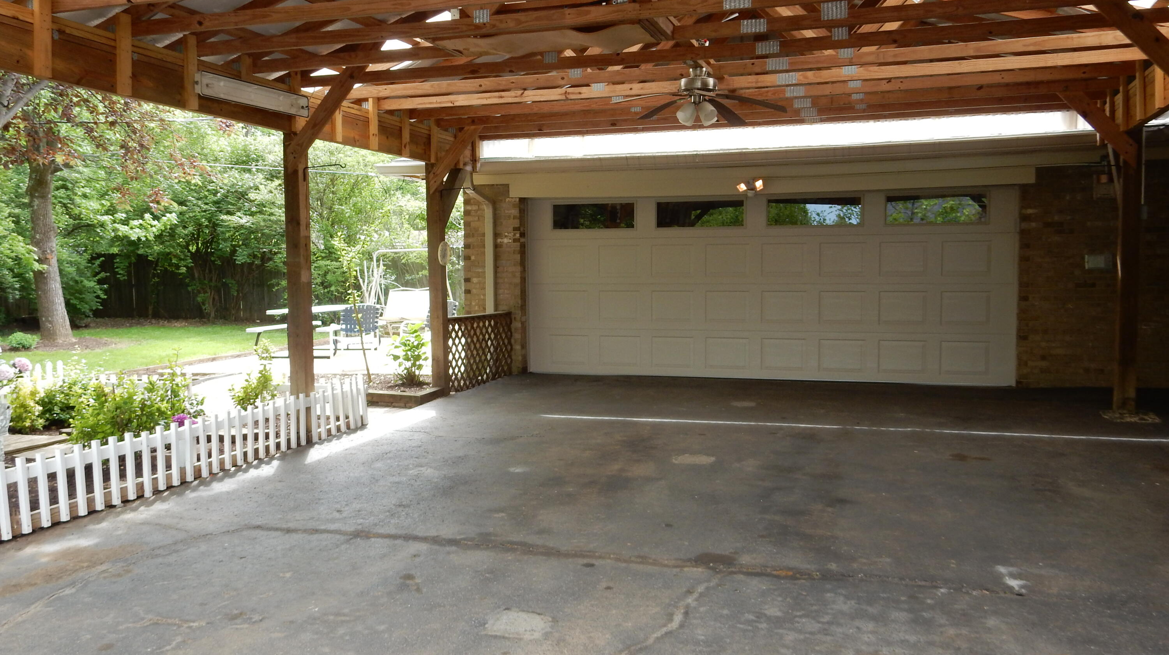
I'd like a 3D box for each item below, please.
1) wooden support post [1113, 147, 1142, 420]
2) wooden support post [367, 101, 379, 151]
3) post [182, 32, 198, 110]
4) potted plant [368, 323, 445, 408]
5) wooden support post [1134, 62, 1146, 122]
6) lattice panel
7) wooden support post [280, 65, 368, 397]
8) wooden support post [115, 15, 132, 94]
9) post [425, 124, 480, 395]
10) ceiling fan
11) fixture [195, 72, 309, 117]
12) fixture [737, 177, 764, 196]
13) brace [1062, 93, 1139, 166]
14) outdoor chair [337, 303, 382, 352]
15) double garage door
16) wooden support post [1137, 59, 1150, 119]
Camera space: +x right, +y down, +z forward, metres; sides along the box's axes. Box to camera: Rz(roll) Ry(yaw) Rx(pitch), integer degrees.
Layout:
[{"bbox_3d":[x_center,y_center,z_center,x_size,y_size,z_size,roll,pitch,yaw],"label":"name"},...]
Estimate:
[{"bbox_3d":[4.659,-0.454,8.665,0.140,2.370,0.140,1,4,17],"label":"wooden support post"},{"bbox_3d":[-1.853,-1.808,8.944,0.040,0.470,0.089,1,4,17],"label":"wooden support post"},{"bbox_3d":[-2.563,-1.659,6.616,0.040,0.470,0.089,1,4,17],"label":"post"},{"bbox_3d":[-1.917,0.345,10.196,0.850,0.780,1.150,1,4,17],"label":"potted plant"},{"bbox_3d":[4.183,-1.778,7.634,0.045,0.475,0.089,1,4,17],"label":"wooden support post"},{"bbox_3d":[-1.143,0.245,11.341,0.050,0.740,1.780,1,4,17],"label":"lattice panel"},{"bbox_3d":[-1.949,-0.562,7.848,0.750,2.830,0.180,1,4,17],"label":"wooden support post"},{"bbox_3d":[-2.741,-1.621,6.034,0.040,0.470,0.089,1,4,17],"label":"wooden support post"},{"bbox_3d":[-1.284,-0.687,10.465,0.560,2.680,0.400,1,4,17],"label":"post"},{"bbox_3d":[0.793,-1.616,7.062,1.280,0.420,1.280,1,4,17],"label":"ceiling fan"},{"bbox_3d":[-2.334,-1.630,7.179,0.085,0.165,1.270,1,5,17],"label":"fixture"},{"bbox_3d":[1.823,-1.536,11.113,0.300,0.200,0.180,1,4,17],"label":"fixture"},{"bbox_3d":[4.385,-1.740,8.571,0.145,0.965,0.050,-45,-10,15],"label":"brace"},{"bbox_3d":[-3.131,0.129,13.824,0.600,0.860,0.650,0,4,0],"label":"outdoor chair"},{"bbox_3d":[1.937,-0.473,11.483,5.450,2.130,0.080,1,4,17],"label":"double garage door"},{"bbox_3d":[4.026,-1.741,7.322,0.040,0.470,0.089,1,4,17],"label":"wooden support post"}]

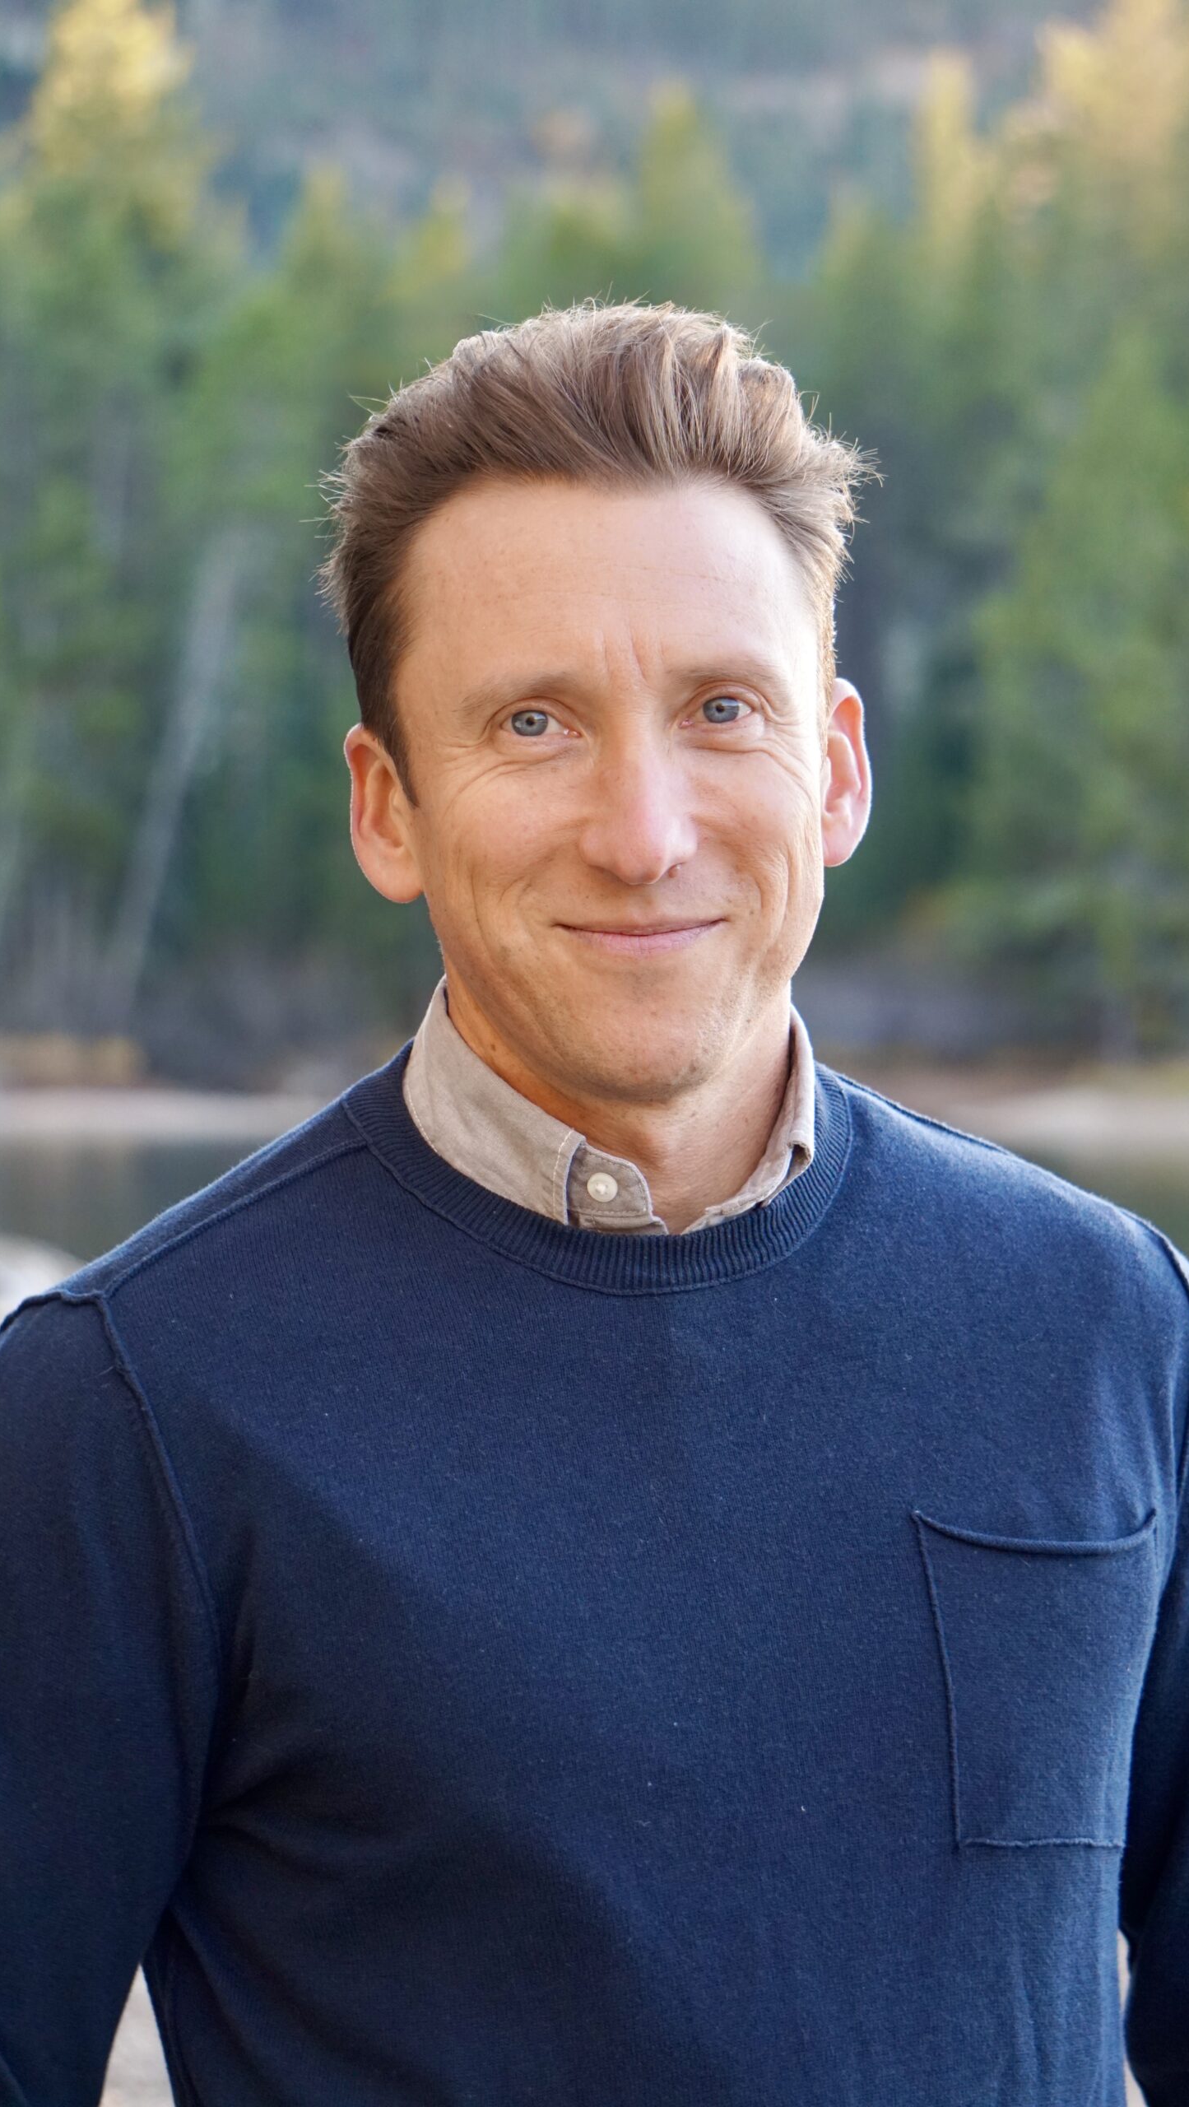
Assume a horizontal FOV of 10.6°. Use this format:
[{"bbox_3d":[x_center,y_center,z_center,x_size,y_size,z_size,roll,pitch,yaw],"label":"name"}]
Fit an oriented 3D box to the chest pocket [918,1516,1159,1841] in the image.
[{"bbox_3d":[0.146,0.208,2.120,0.094,0.113,0.025,0,3,-35],"label":"chest pocket"}]

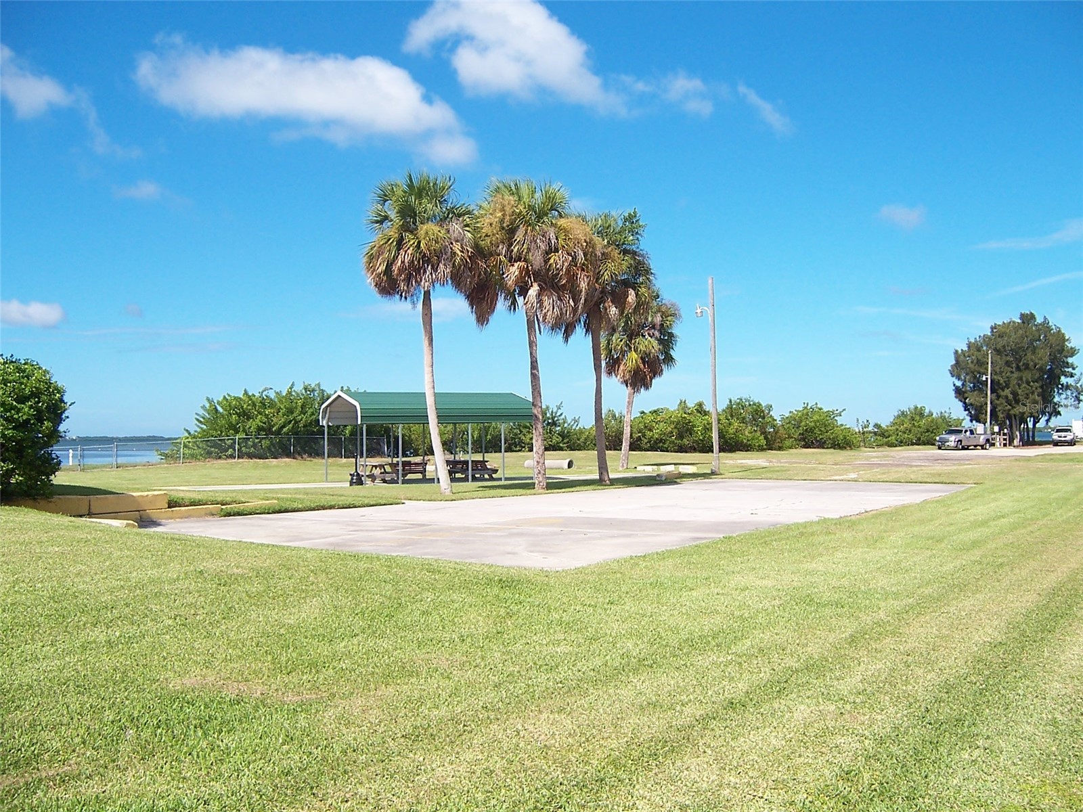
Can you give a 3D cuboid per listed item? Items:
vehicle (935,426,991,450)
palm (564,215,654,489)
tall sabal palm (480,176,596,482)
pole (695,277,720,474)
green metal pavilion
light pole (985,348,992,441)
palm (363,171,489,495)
[{"bbox_3d":[36.759,2.797,90.026,6.200,1.930,2.150,1,-2,-42],"label":"vehicle"},{"bbox_3d":[2.275,-2.041,35.377,3.120,9.340,3.000,-1,-2,0],"label":"palm"},{"bbox_3d":[-0.157,-2.240,31.975,3.580,9.600,3.300,-1,-2,0],"label":"tall sabal palm"},{"bbox_3d":[7.038,-1.324,43.700,1.000,8.270,0.320,0,-2,-9],"label":"pole"},{"bbox_3d":[-4.019,1.100,37.126,6.710,3.190,4.120,0,-2,-29],"label":"green metal pavilion"},{"bbox_3d":[40.688,-0.650,94.118,0.750,8.780,0.320,0,-2,-17],"label":"light pole"},{"bbox_3d":[-3.446,-2.226,30.826,3.720,9.570,3.400,-1,-2,0],"label":"palm"}]

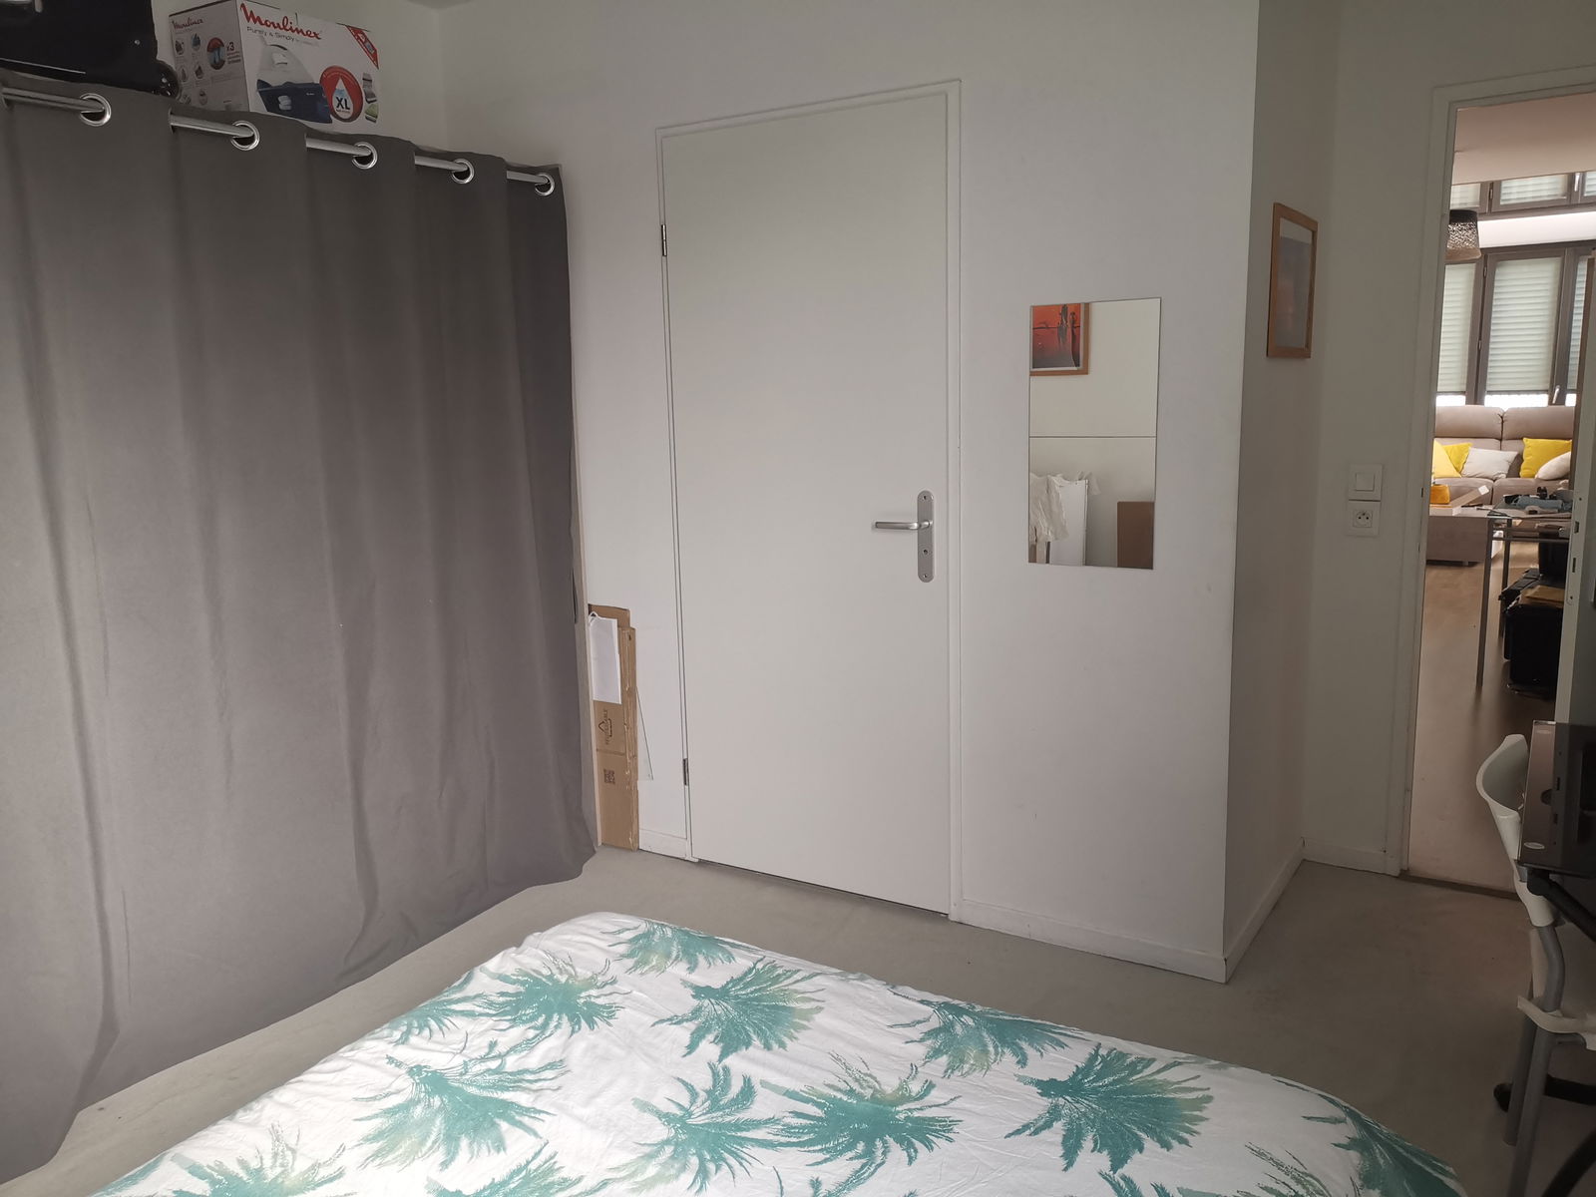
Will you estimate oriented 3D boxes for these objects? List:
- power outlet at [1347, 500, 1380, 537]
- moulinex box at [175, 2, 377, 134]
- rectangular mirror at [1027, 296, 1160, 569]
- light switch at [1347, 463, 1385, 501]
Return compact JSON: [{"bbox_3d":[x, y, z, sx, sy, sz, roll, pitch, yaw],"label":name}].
[{"bbox_3d":[1.528,-0.215,3.360,0.080,0.096,0.012,5,11,32],"label":"power outlet"},{"bbox_3d":[-1.274,-1.266,3.069,0.268,0.270,0.381,5,11,32],"label":"moulinex box"},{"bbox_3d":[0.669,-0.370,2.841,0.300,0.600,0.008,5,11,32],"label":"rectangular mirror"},{"bbox_3d":[1.526,-0.311,3.344,0.080,0.096,0.012,5,11,32],"label":"light switch"}]

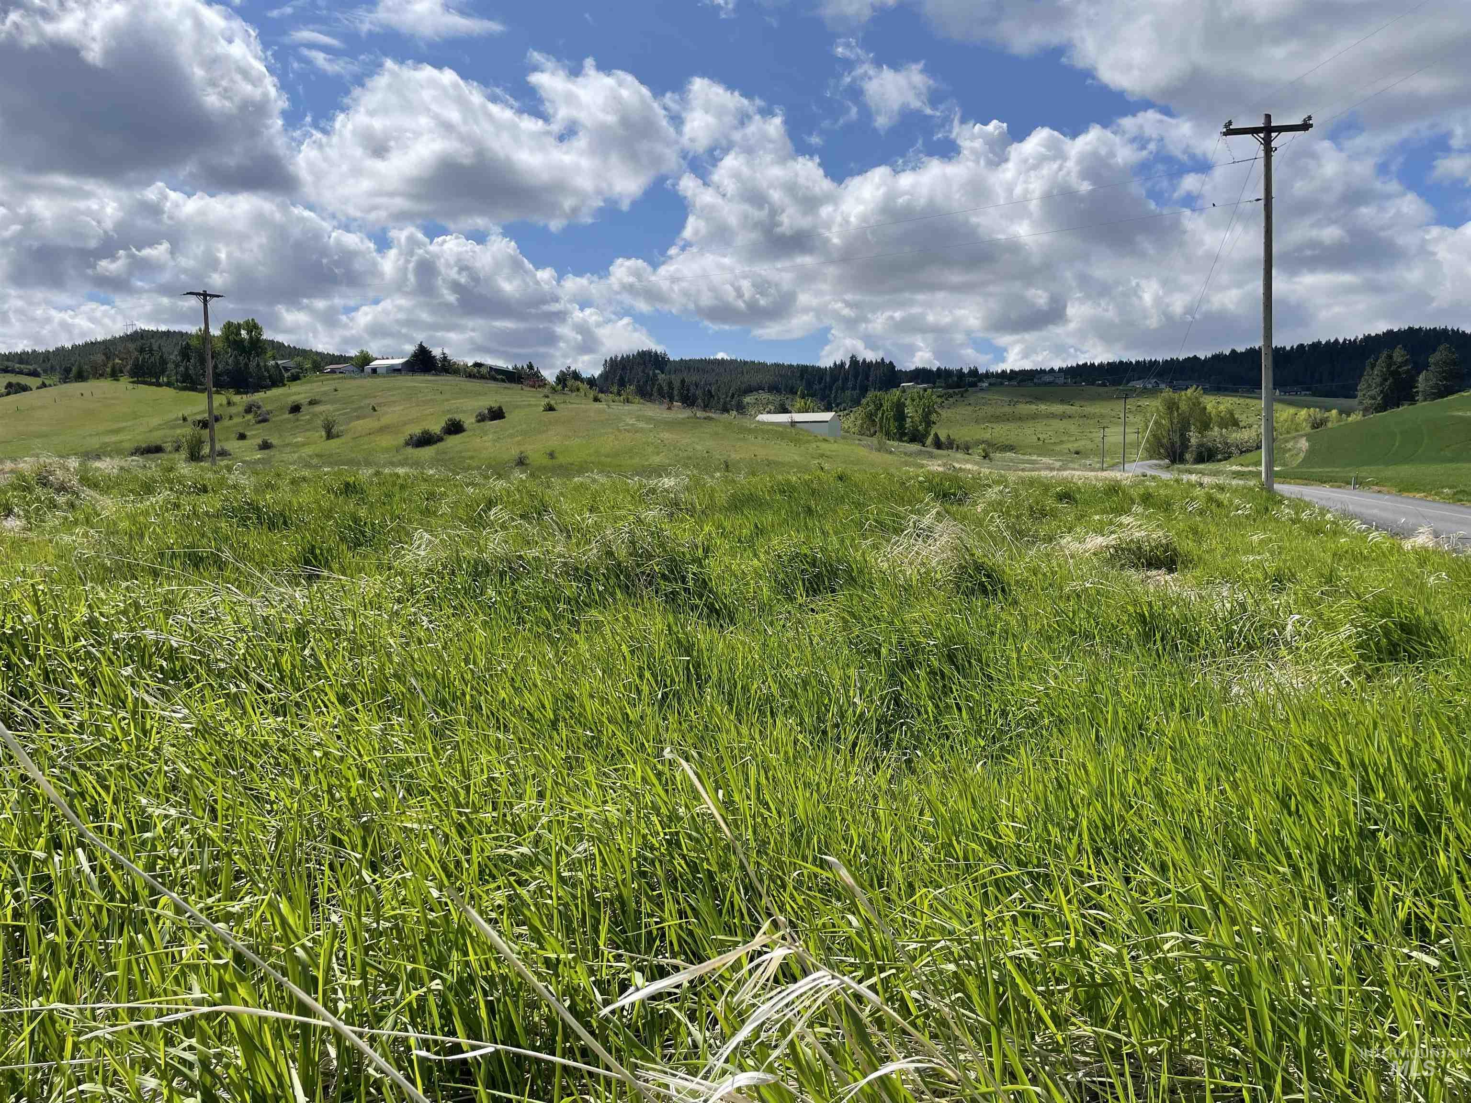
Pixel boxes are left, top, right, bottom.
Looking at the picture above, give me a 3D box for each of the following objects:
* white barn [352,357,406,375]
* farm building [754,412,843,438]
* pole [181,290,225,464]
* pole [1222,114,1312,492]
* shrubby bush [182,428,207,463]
[{"bbox_3d":[-124.285,-65.737,395.000,15.500,5.400,9.000,1,6,18],"label":"white barn"},{"bbox_3d":[15.561,-30.838,272.000,18.800,5.900,12.500,1,6,18],"label":"farm building"},{"bbox_3d":[-30.693,-10.056,64.475,0.320,10.190,2.440,4,7,36],"label":"pole"},{"bbox_3d":[15.300,-7.053,31.700,2.420,10.650,0.330,-2,5,7],"label":"pole"},{"bbox_3d":[-35.801,-7.024,73.000,1.650,2.300,1.600,-3,6,-26],"label":"shrubby bush"}]

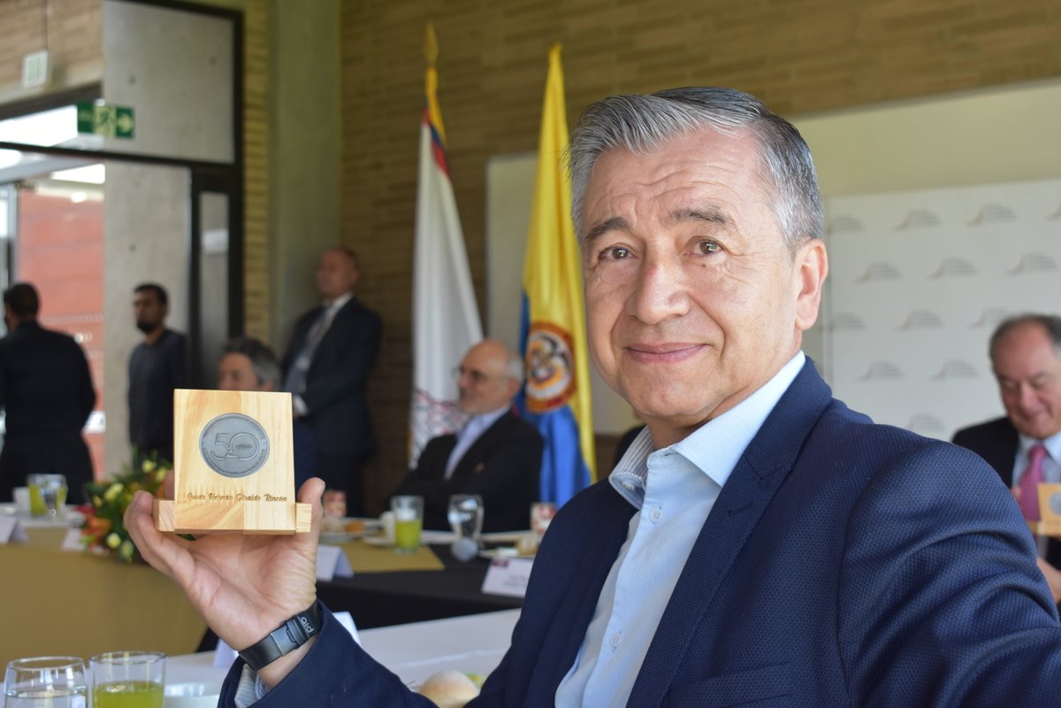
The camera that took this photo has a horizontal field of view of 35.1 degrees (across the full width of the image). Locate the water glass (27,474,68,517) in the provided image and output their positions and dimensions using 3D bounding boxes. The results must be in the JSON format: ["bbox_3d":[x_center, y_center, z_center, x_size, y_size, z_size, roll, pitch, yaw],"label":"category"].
[{"bbox_3d":[-1.378,0.408,4.840,0.082,0.125,0.082,0,-1,0],"label":"water glass"}]

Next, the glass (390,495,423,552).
[{"bbox_3d":[-0.282,0.388,3.850,0.071,0.126,0.071,0,-1,0],"label":"glass"}]

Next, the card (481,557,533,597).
[{"bbox_3d":[0.012,0.409,3.070,0.200,0.060,0.068,-1,-1,36],"label":"card"}]

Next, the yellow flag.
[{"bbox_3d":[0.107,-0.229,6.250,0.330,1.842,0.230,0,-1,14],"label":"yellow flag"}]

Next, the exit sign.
[{"bbox_3d":[-2.059,-1.133,8.150,0.300,0.150,0.025,1,-1,-40],"label":"exit sign"}]

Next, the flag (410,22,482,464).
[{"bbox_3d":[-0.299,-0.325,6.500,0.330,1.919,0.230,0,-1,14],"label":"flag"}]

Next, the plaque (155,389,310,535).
[{"bbox_3d":[-0.219,0.086,1.229,0.108,0.108,0.045,2,-27,-16],"label":"plaque"}]

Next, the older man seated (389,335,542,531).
[{"bbox_3d":[-0.201,0.587,4.800,0.740,1.260,0.540,1,-1,-44],"label":"older man seated"}]

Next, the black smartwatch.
[{"bbox_3d":[-0.183,0.207,1.225,0.067,0.025,0.058,-31,-4,-12],"label":"black smartwatch"}]

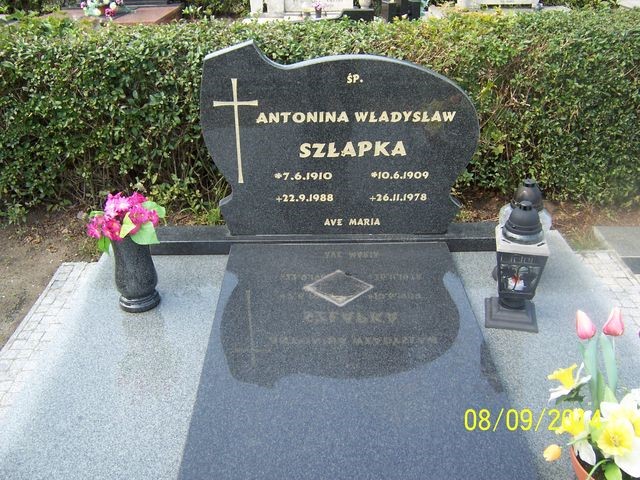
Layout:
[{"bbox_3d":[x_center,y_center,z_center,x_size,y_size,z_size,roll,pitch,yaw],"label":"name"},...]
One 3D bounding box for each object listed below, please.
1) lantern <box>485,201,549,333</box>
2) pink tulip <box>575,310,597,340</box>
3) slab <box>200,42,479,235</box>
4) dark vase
[{"bbox_3d":[0.583,0.067,1.787,0.150,0.382,0.150,5,28,11],"label":"lantern"},{"bbox_3d":[0.509,0.165,1.170,0.041,0.061,0.041,-13,27,6],"label":"pink tulip"},{"bbox_3d":[0.071,-0.340,2.131,0.942,0.685,0.075,-1,27,0],"label":"slab"},{"bbox_3d":[-0.577,0.097,1.901,0.134,0.243,0.134,-1,27,0],"label":"dark vase"}]

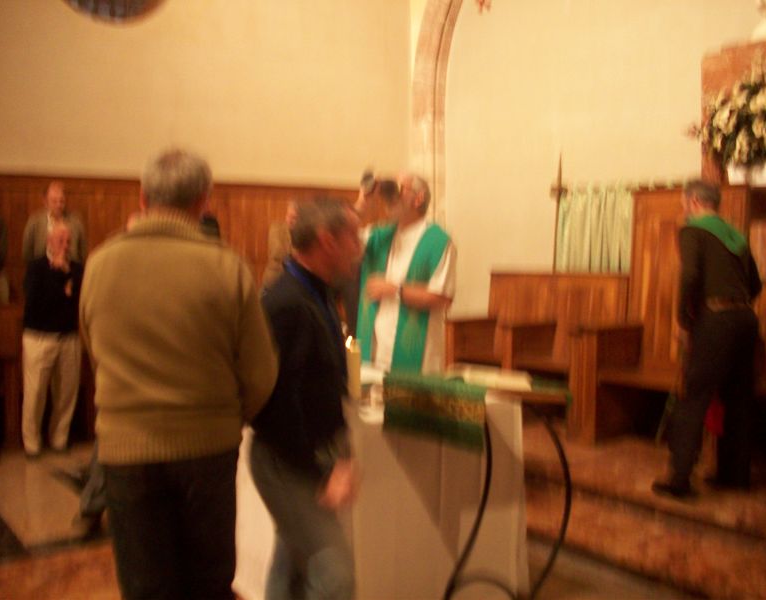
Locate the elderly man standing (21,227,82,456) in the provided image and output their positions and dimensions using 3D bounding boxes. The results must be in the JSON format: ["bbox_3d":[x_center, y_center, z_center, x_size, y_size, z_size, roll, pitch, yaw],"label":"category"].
[{"bbox_3d":[-2.508,0.293,6.500,0.470,1.760,0.360,-2,4,-23],"label":"elderly man standing"}]

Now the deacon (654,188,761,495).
[{"bbox_3d":[1.700,0.187,4.486,0.520,1.660,0.500,-3,5,-41],"label":"deacon"}]

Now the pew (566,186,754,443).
[{"bbox_3d":[1.822,0.101,5.606,0.680,1.700,0.880,-3,4,-38],"label":"pew"}]

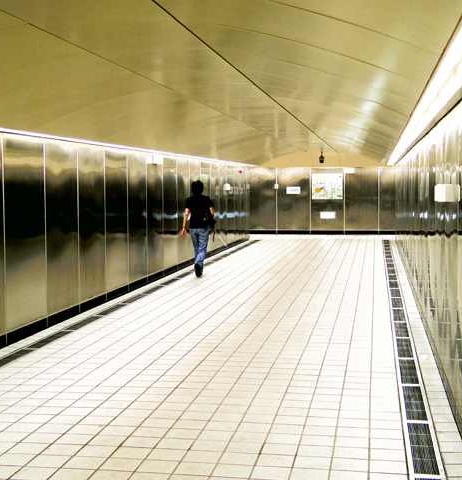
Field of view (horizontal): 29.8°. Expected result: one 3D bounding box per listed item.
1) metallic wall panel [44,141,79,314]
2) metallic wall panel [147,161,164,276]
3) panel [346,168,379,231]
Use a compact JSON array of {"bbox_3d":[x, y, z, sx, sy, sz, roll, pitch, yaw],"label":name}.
[{"bbox_3d":[-1.914,-0.154,9.777,0.050,1.919,1.046,0,4,9],"label":"metallic wall panel"},{"bbox_3d":[-1.232,-0.414,13.896,0.050,1.919,1.046,0,4,9],"label":"metallic wall panel"},{"bbox_3d":[3.988,-1.246,26.437,1.036,1.898,0.050,0,4,9],"label":"panel"}]

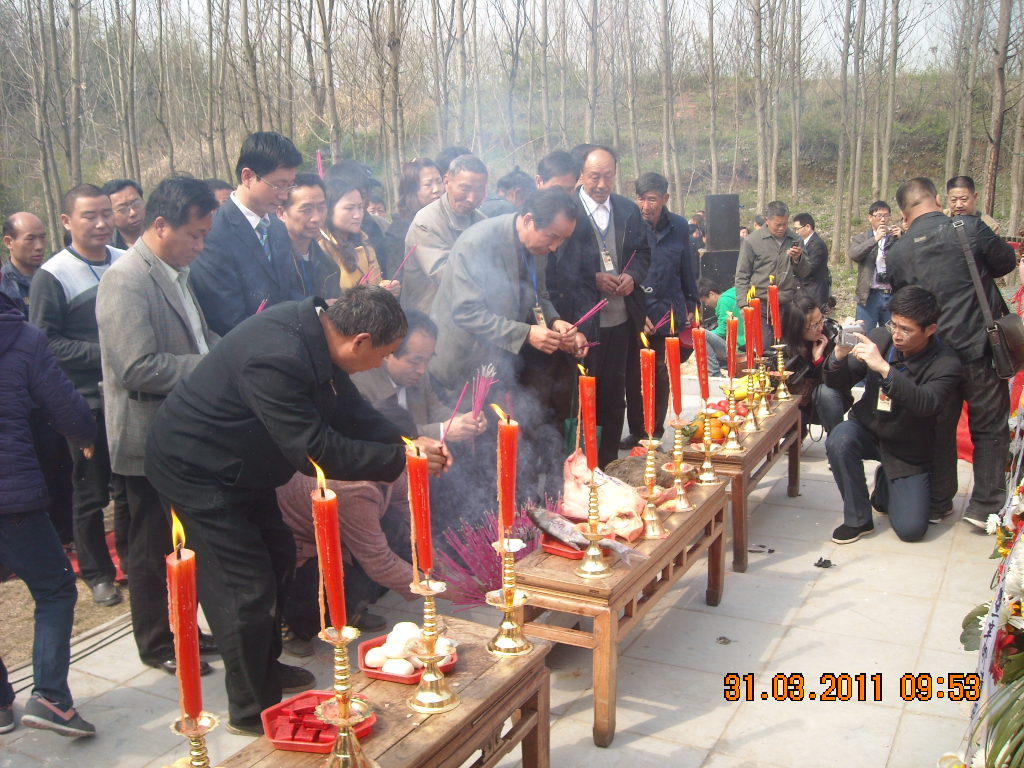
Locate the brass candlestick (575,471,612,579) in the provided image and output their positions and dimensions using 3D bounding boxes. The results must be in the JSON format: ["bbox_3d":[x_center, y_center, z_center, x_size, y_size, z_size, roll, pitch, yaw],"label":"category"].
[{"bbox_3d":[0.242,0.417,3.110,0.115,0.310,0.115,-2,11,0],"label":"brass candlestick"}]

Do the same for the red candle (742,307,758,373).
[{"bbox_3d":[1.065,-0.193,4.602,0.047,0.290,0.047,1,12,27],"label":"red candle"}]

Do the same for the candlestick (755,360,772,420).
[{"bbox_3d":[1.233,0.011,5.068,0.108,0.285,0.108,4,13,28],"label":"candlestick"}]

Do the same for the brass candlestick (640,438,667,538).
[{"bbox_3d":[0.461,0.338,3.335,0.108,0.290,0.108,4,12,26],"label":"brass candlestick"}]

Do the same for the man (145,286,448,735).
[{"bbox_3d":[-0.661,0.398,3.193,0.930,1.380,0.550,4,13,27],"label":"man"}]

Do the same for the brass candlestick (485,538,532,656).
[{"bbox_3d":[-0.007,0.514,2.510,0.118,0.268,0.118,-1,11,0],"label":"brass candlestick"}]

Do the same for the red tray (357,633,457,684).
[{"bbox_3d":[-0.270,0.683,2.556,0.265,0.034,0.185,4,13,28],"label":"red tray"}]

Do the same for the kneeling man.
[{"bbox_3d":[1.755,0.123,4.800,0.720,1.180,0.580,-12,15,-42],"label":"kneeling man"}]

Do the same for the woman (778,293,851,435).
[{"bbox_3d":[1.710,-0.010,5.720,0.650,0.980,0.500,1,11,12],"label":"woman"}]

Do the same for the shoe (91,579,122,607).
[{"bbox_3d":[-1.728,0.849,4.380,0.100,0.100,0.275,-7,13,-27],"label":"shoe"}]

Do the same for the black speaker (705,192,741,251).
[{"bbox_3d":[2.440,-1.860,12.000,0.410,0.660,0.390,-3,11,-5],"label":"black speaker"}]

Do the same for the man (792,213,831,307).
[{"bbox_3d":[2.663,-0.665,9.264,0.360,1.700,0.480,-3,11,-7],"label":"man"}]

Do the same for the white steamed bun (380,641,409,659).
[{"bbox_3d":[-0.292,0.660,2.570,0.072,0.050,0.058,4,13,28],"label":"white steamed bun"}]

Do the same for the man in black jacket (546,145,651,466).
[{"bbox_3d":[0.463,-0.313,5.321,0.540,1.780,0.380,-4,11,-15],"label":"man in black jacket"}]

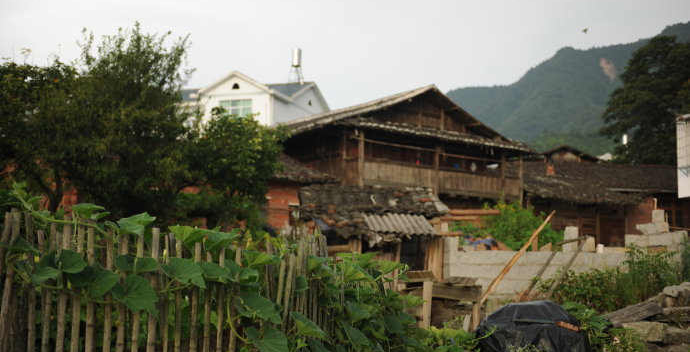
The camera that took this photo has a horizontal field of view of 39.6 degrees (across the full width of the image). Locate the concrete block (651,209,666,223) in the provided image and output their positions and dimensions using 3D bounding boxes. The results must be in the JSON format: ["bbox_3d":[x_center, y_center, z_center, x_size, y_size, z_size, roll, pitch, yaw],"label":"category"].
[{"bbox_3d":[6.052,0.776,18.500,0.240,0.250,0.260,1,-6,-12],"label":"concrete block"}]

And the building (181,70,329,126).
[{"bbox_3d":[-6.470,-0.341,57.845,9.000,9.500,10.500,-2,-6,16],"label":"building"}]

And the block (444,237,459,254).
[{"bbox_3d":[1.956,1.276,17.600,0.250,0.300,0.280,1,-6,-12],"label":"block"}]

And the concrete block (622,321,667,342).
[{"bbox_3d":[3.432,1.788,11.000,0.440,0.230,0.300,1,-6,-10],"label":"concrete block"}]

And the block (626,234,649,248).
[{"bbox_3d":[5.586,1.245,18.300,0.410,0.250,0.270,1,-6,-12],"label":"block"}]

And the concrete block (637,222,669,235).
[{"bbox_3d":[5.936,1.014,18.500,0.560,0.230,0.280,1,-6,-12],"label":"concrete block"}]

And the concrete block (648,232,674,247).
[{"bbox_3d":[6.067,1.225,18.400,0.440,0.260,0.270,1,-6,-12],"label":"concrete block"}]

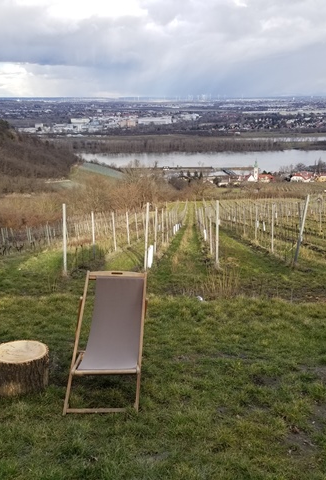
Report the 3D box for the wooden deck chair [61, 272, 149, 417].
[{"bbox_3d":[-0.454,0.859,4.159,0.587,0.979,0.968,0,9,4],"label":"wooden deck chair"}]

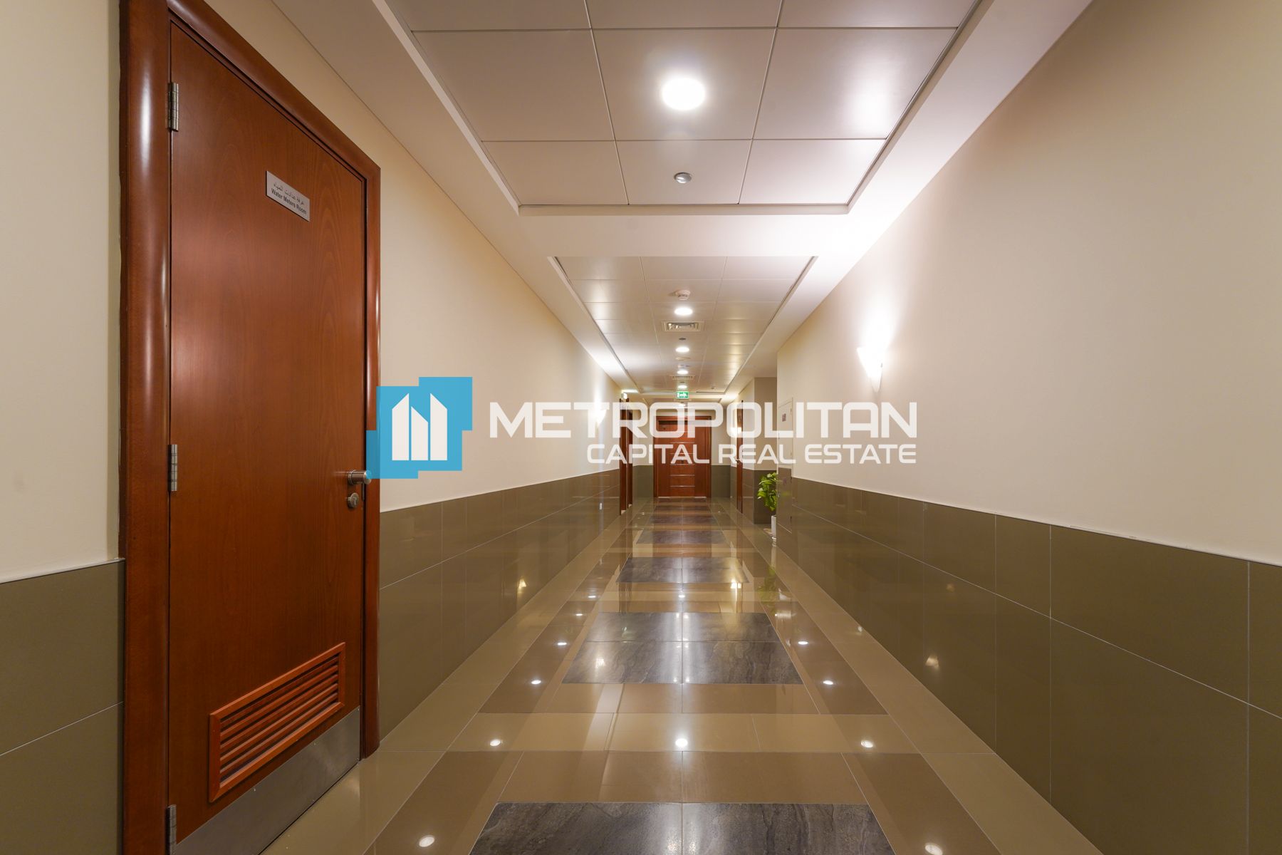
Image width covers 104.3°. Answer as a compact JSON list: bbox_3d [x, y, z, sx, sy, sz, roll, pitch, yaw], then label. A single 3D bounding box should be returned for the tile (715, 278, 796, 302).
[{"bbox_3d":[0.947,-1.161,4.232,0.580,0.020,0.562,0,-4,2],"label":"tile"}]

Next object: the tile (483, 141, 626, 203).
[{"bbox_3d":[-0.386,-1.267,2.498,0.580,0.020,0.565,0,-4,2],"label":"tile"}]

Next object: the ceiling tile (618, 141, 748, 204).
[{"bbox_3d":[0.207,-1.265,2.489,0.605,0.020,0.553,0,-2,3],"label":"ceiling tile"}]

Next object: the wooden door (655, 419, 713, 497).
[{"bbox_3d":[1.192,0.838,14.131,1.613,2.292,0.120,0,-2,3],"label":"wooden door"}]

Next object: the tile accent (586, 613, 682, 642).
[{"bbox_3d":[-0.021,1.369,3.410,0.611,0.020,0.588,0,-4,2],"label":"tile accent"}]

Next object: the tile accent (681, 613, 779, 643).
[{"bbox_3d":[0.590,1.369,3.410,0.611,0.020,0.588,0,-4,2],"label":"tile accent"}]

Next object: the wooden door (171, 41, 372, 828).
[{"bbox_3d":[-1.123,0.144,1.553,0.050,2.213,0.704,0,-2,4],"label":"wooden door"}]

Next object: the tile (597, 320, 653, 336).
[{"bbox_3d":[-0.156,-1.096,5.387,0.605,0.020,0.602,0,-2,3],"label":"tile"}]

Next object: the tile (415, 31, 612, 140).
[{"bbox_3d":[-0.433,-1.302,1.931,0.580,0.020,0.575,0,-4,2],"label":"tile"}]

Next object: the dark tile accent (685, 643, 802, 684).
[{"bbox_3d":[0.539,1.330,2.832,0.606,0.012,0.577,0,-2,3],"label":"dark tile accent"}]

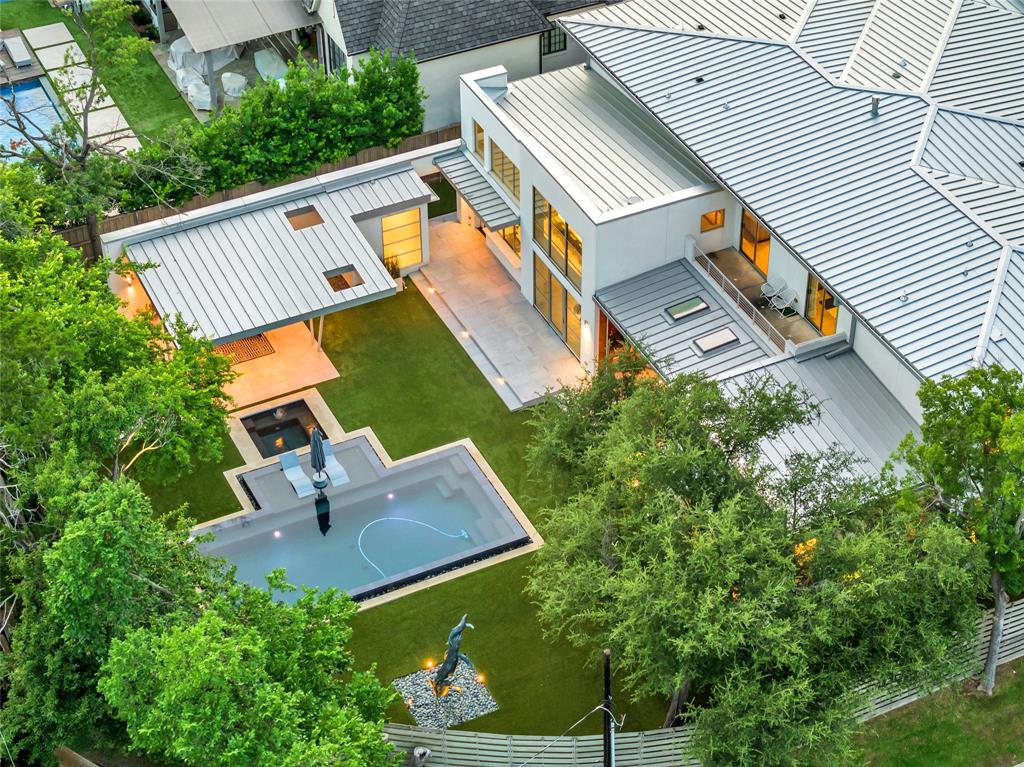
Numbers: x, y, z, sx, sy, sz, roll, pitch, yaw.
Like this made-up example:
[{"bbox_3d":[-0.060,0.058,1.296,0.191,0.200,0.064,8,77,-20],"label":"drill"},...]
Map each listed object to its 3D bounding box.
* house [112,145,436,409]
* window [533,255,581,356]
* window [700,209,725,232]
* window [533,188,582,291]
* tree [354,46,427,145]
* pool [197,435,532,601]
[{"bbox_3d":[-7.743,-3.585,75.254,12.167,3.780,7.147,-18,43,-20],"label":"house"},{"bbox_3d":[1.715,-2.793,75.112,0.150,2.386,3.721,-18,43,-20],"label":"window"},{"bbox_3d":[6.968,-5.682,72.097,0.933,0.721,0.135,-18,43,-20],"label":"window"},{"bbox_3d":[1.677,-5.043,73.300,0.150,2.303,3.721,-18,43,-20],"label":"window"},{"bbox_3d":[-4.787,-10.744,82.601,2.731,5.581,2.731,0,40,0],"label":"tree"},{"bbox_3d":[-5.594,5.069,68.965,10.272,1.306,7.327,-18,43,-20],"label":"pool"}]

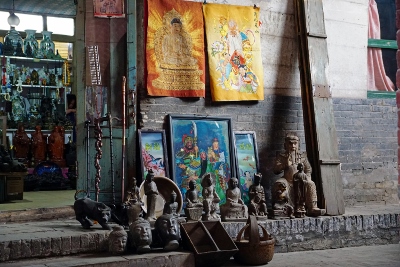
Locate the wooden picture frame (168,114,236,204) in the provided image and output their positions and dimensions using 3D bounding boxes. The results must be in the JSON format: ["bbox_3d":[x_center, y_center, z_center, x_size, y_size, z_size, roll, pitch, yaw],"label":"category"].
[{"bbox_3d":[0.043,0.309,5.500,0.630,0.955,0.035,0,-11,-20],"label":"wooden picture frame"}]

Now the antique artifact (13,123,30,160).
[{"bbox_3d":[-2.177,0.116,7.050,0.200,0.490,0.170,0,-1,-20],"label":"antique artifact"}]

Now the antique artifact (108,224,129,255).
[{"bbox_3d":[-0.606,0.792,4.300,0.155,0.230,0.165,0,-1,-32],"label":"antique artifact"}]

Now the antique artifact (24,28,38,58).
[{"bbox_3d":[-2.186,-1.159,7.500,0.185,0.365,0.185,0,-1,-25],"label":"antique artifact"}]

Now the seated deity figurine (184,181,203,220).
[{"bbox_3d":[-0.056,0.582,5.000,0.135,0.335,0.110,0,0,-33],"label":"seated deity figurine"}]

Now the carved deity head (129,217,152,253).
[{"bbox_3d":[-0.435,0.751,4.300,0.160,0.255,0.170,0,0,-32],"label":"carved deity head"}]

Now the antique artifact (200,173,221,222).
[{"bbox_3d":[0.102,0.560,5.100,0.155,0.415,0.140,0,-1,-26],"label":"antique artifact"}]

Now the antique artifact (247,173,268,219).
[{"bbox_3d":[0.517,0.567,5.200,0.160,0.400,0.145,0,0,-27],"label":"antique artifact"}]

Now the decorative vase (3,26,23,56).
[{"bbox_3d":[-2.381,-1.174,7.400,0.240,0.390,0.240,0,-1,-25],"label":"decorative vase"}]

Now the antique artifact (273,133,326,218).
[{"bbox_3d":[0.968,0.381,5.650,0.410,0.770,0.390,0,0,-28],"label":"antique artifact"}]

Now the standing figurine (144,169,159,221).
[{"bbox_3d":[-0.390,0.515,4.650,0.110,0.450,0.100,0,0,-33],"label":"standing figurine"}]

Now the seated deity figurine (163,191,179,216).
[{"bbox_3d":[-0.240,0.607,4.870,0.125,0.245,0.110,0,0,-33],"label":"seated deity figurine"}]

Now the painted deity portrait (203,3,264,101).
[{"bbox_3d":[0.333,-0.761,5.500,0.620,0.910,0.050,0,0,-28],"label":"painted deity portrait"}]

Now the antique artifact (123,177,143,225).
[{"bbox_3d":[-0.558,0.566,4.850,0.165,0.400,0.145,0,-1,-24],"label":"antique artifact"}]

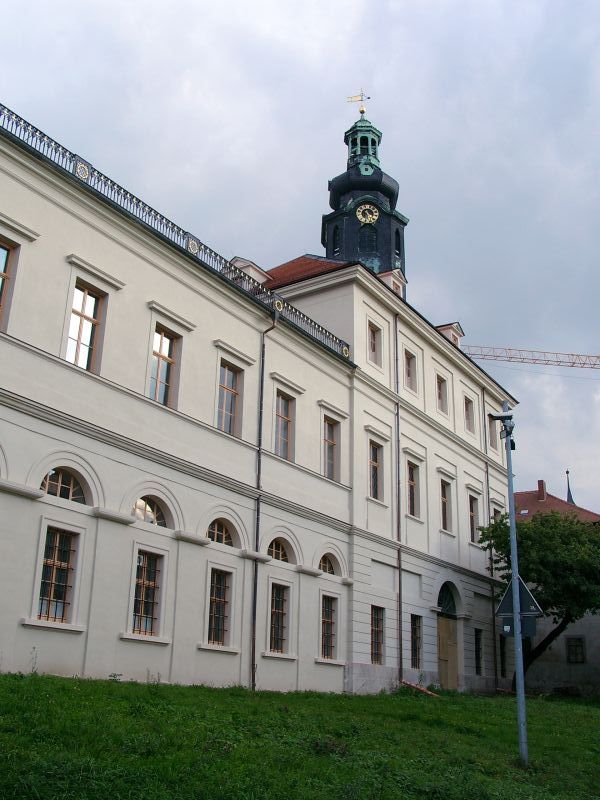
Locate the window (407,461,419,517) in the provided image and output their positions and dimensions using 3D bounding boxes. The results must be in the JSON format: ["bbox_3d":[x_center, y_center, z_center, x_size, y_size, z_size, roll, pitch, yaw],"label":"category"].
[{"bbox_3d":[5.539,4.377,39.174,0.220,2.713,1.205,-13,-26,32],"label":"window"}]

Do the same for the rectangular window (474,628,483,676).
[{"bbox_3d":[9.353,13.177,42.202,0.220,2.411,0.958,-13,-26,32],"label":"rectangular window"}]

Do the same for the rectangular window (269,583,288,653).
[{"bbox_3d":[-0.682,7.667,28.275,0.220,2.386,1.054,-13,-26,32],"label":"rectangular window"}]

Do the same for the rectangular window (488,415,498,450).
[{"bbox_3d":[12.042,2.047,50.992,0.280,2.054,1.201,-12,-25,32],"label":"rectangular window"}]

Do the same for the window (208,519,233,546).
[{"bbox_3d":[-2.773,4.538,27.769,0.220,0.906,1.813,-12,-25,32],"label":"window"}]

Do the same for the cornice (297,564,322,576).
[{"bbox_3d":[0.384,6.651,31.198,0.270,0.240,1.512,-12,-25,32],"label":"cornice"}]

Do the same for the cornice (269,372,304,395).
[{"bbox_3d":[-0.473,-0.595,32.622,0.270,0.225,2.133,-13,-26,33],"label":"cornice"}]

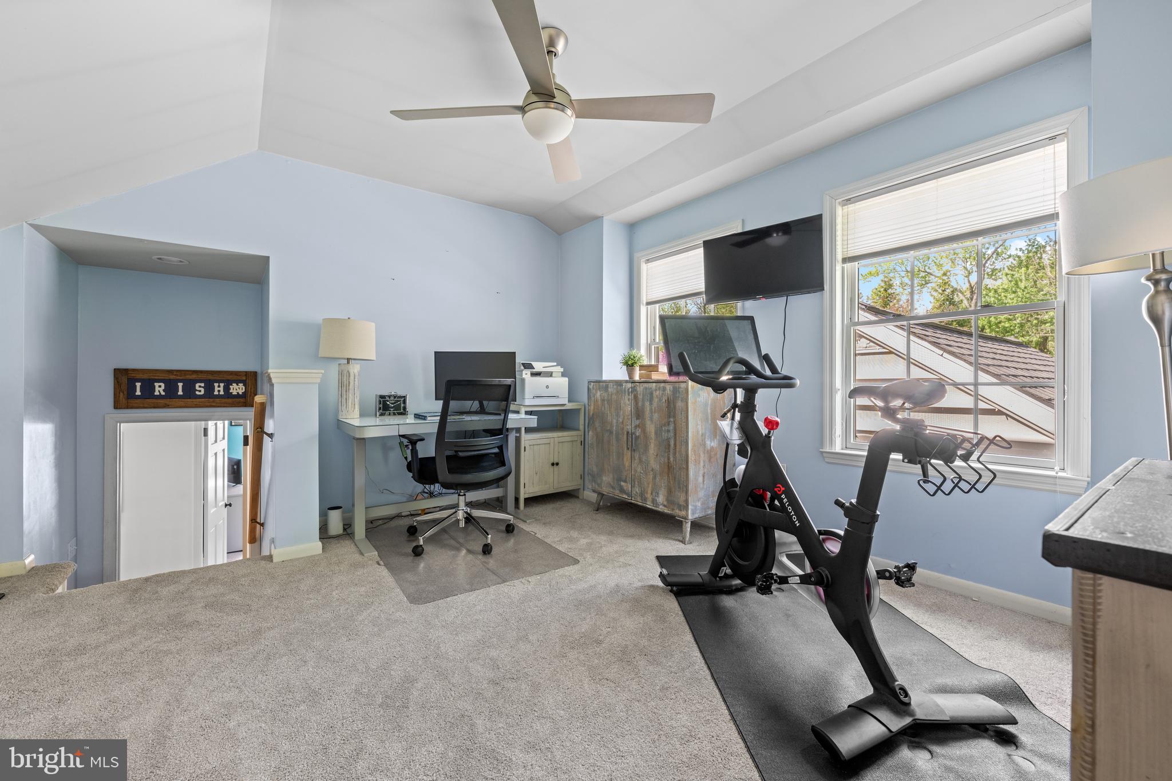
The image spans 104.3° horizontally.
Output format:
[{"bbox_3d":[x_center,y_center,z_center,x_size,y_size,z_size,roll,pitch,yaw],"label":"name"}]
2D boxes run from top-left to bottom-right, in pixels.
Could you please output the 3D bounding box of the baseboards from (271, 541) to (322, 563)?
[{"bbox_3d":[-1.653,0.916,2.616,0.242,0.075,0.030,0,0,-39],"label":"baseboards"}]

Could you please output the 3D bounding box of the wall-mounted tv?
[{"bbox_3d":[1.088,-0.788,2.857,0.726,0.430,0.070,0,6,39],"label":"wall-mounted tv"}]

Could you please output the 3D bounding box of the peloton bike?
[{"bbox_3d":[0.812,0.276,1.827,0.585,1.373,1.443,0,0,-10],"label":"peloton bike"}]

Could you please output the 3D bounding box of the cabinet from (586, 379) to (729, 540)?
[{"bbox_3d":[0.510,0.446,3.334,0.486,1.014,0.981,0,0,-39],"label":"cabinet"}]

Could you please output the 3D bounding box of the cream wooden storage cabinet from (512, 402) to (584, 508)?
[{"bbox_3d":[-0.381,0.534,3.954,0.649,0.833,0.380,0,0,-39],"label":"cream wooden storage cabinet"}]

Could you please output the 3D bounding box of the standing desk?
[{"bbox_3d":[-0.992,0.576,3.172,1.205,0.753,0.596,0,0,-39],"label":"standing desk"}]

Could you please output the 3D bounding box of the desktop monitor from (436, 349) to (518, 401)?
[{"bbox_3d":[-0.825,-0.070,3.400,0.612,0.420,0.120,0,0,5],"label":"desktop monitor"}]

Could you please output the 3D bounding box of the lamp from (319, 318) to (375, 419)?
[{"bbox_3d":[-1.552,-0.129,2.982,0.335,0.669,0.335,0,0,-39],"label":"lamp"}]

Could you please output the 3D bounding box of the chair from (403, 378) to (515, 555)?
[{"bbox_3d":[-0.786,0.452,2.886,0.660,1.020,0.660,0,0,-39],"label":"chair"}]

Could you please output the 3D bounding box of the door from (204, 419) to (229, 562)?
[{"bbox_3d":[-4.030,1.255,5.000,0.040,2.030,0.762,0,0,-27],"label":"door"}]

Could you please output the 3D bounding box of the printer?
[{"bbox_3d":[-0.438,-0.056,3.926,0.425,0.345,0.410,0,0,-39],"label":"printer"}]

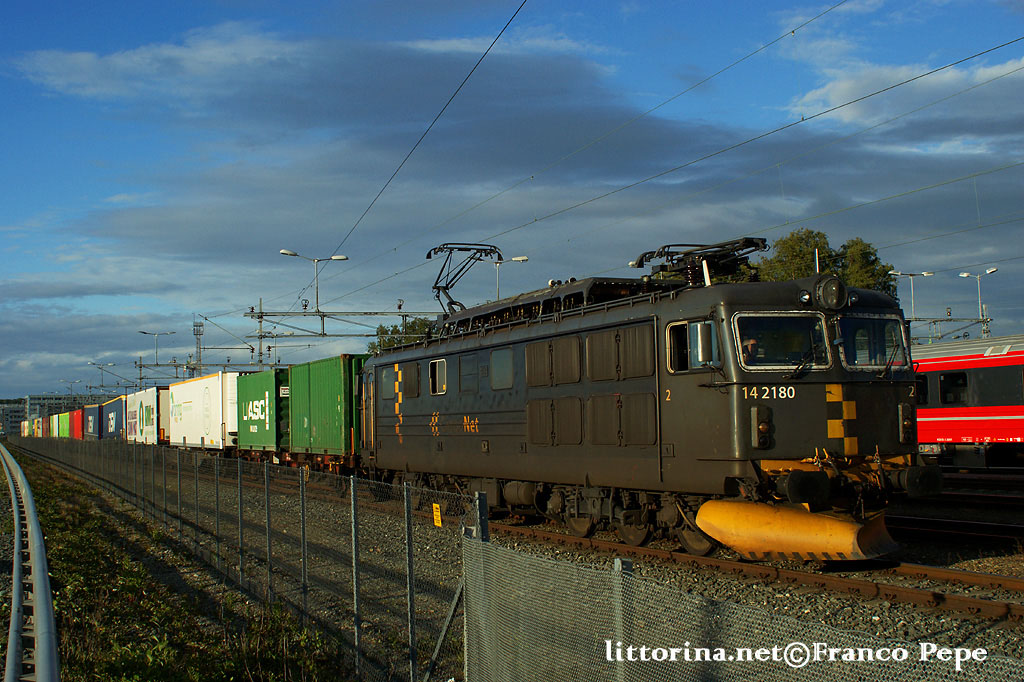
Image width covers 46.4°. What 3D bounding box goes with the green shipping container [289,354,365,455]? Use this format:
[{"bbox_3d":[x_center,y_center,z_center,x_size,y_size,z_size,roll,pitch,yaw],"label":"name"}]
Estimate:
[{"bbox_3d":[-4.460,1.868,34.150,2.438,2.591,6.058,0,-4,-24],"label":"green shipping container"}]

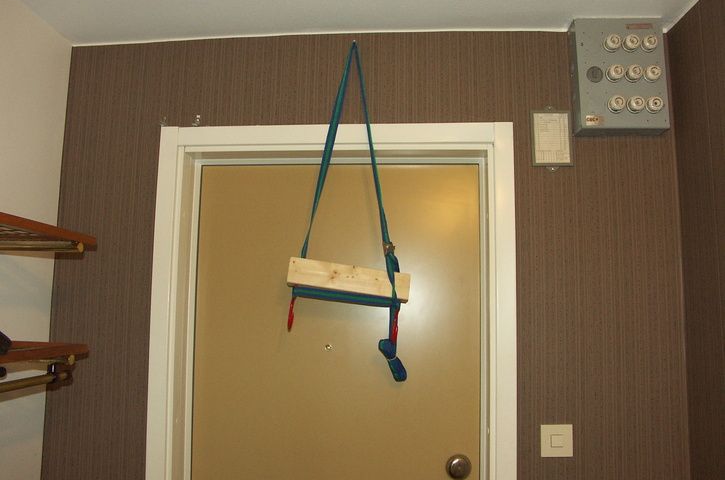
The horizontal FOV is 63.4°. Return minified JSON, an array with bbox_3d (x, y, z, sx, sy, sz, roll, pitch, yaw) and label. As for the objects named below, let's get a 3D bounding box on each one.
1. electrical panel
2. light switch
[{"bbox_3d":[0.698,-0.445,1.594,0.228,0.307,0.090,0,-6,5],"label":"electrical panel"},{"bbox_3d":[0.511,0.528,1.539,0.082,0.082,0.014,0,-6,5],"label":"light switch"}]

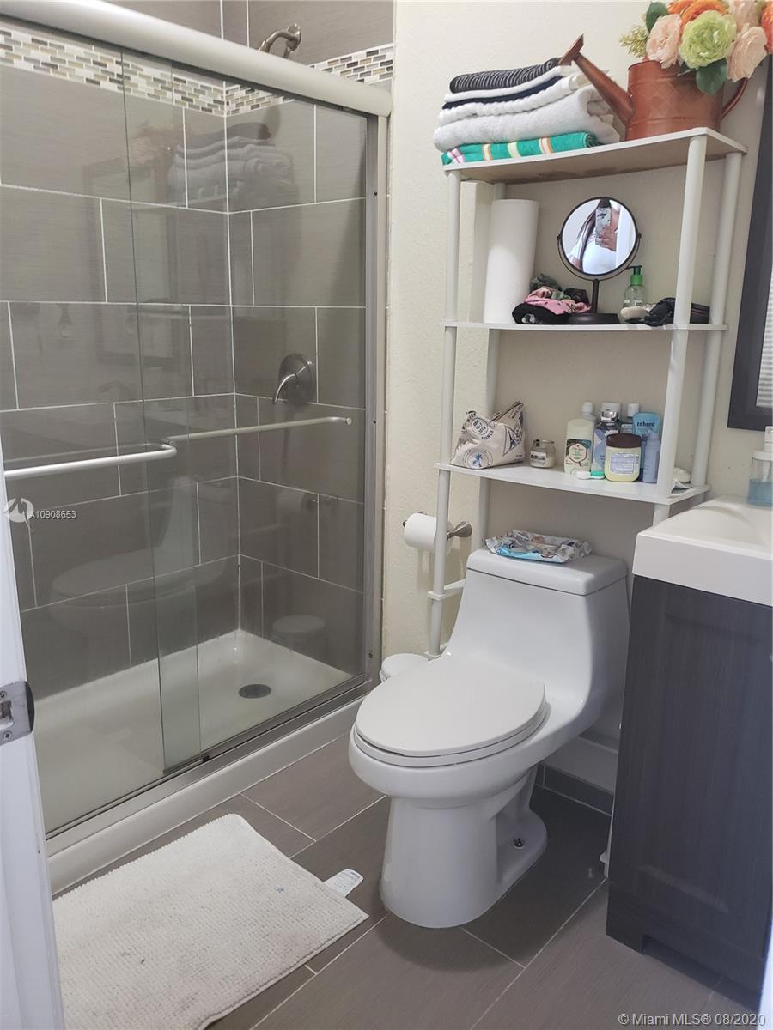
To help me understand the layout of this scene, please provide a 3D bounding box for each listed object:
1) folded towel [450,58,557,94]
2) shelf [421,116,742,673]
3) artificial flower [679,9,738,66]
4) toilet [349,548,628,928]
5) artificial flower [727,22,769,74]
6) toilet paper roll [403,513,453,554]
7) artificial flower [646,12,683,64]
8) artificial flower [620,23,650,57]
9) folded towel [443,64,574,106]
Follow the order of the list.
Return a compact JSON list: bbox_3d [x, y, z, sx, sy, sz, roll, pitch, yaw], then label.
[{"bbox_3d":[0.303,-0.942,1.664,0.285,0.058,0.175,13,19,40],"label":"folded towel"},{"bbox_3d":[0.409,0.022,1.846,0.592,1.615,0.224,13,19,40],"label":"shelf"},{"bbox_3d":[0.587,-0.872,1.412,0.106,0.100,0.080,6,15,17],"label":"artificial flower"},{"bbox_3d":[0.213,0.492,1.791,0.370,0.725,0.685,14,20,42],"label":"toilet"},{"bbox_3d":[0.653,-0.844,1.399,0.078,0.090,0.070,4,15,10],"label":"artificial flower"},{"bbox_3d":[0.122,0.054,2.197,0.102,0.100,0.100,13,19,40],"label":"toilet paper roll"},{"bbox_3d":[0.523,-0.898,1.457,0.072,0.095,0.073,-12,19,-41],"label":"artificial flower"},{"bbox_3d":[0.487,-0.931,1.516,0.060,0.068,0.062,-8,17,-30],"label":"artificial flower"},{"bbox_3d":[0.316,-0.917,1.699,0.320,0.050,0.235,13,19,40],"label":"folded towel"}]

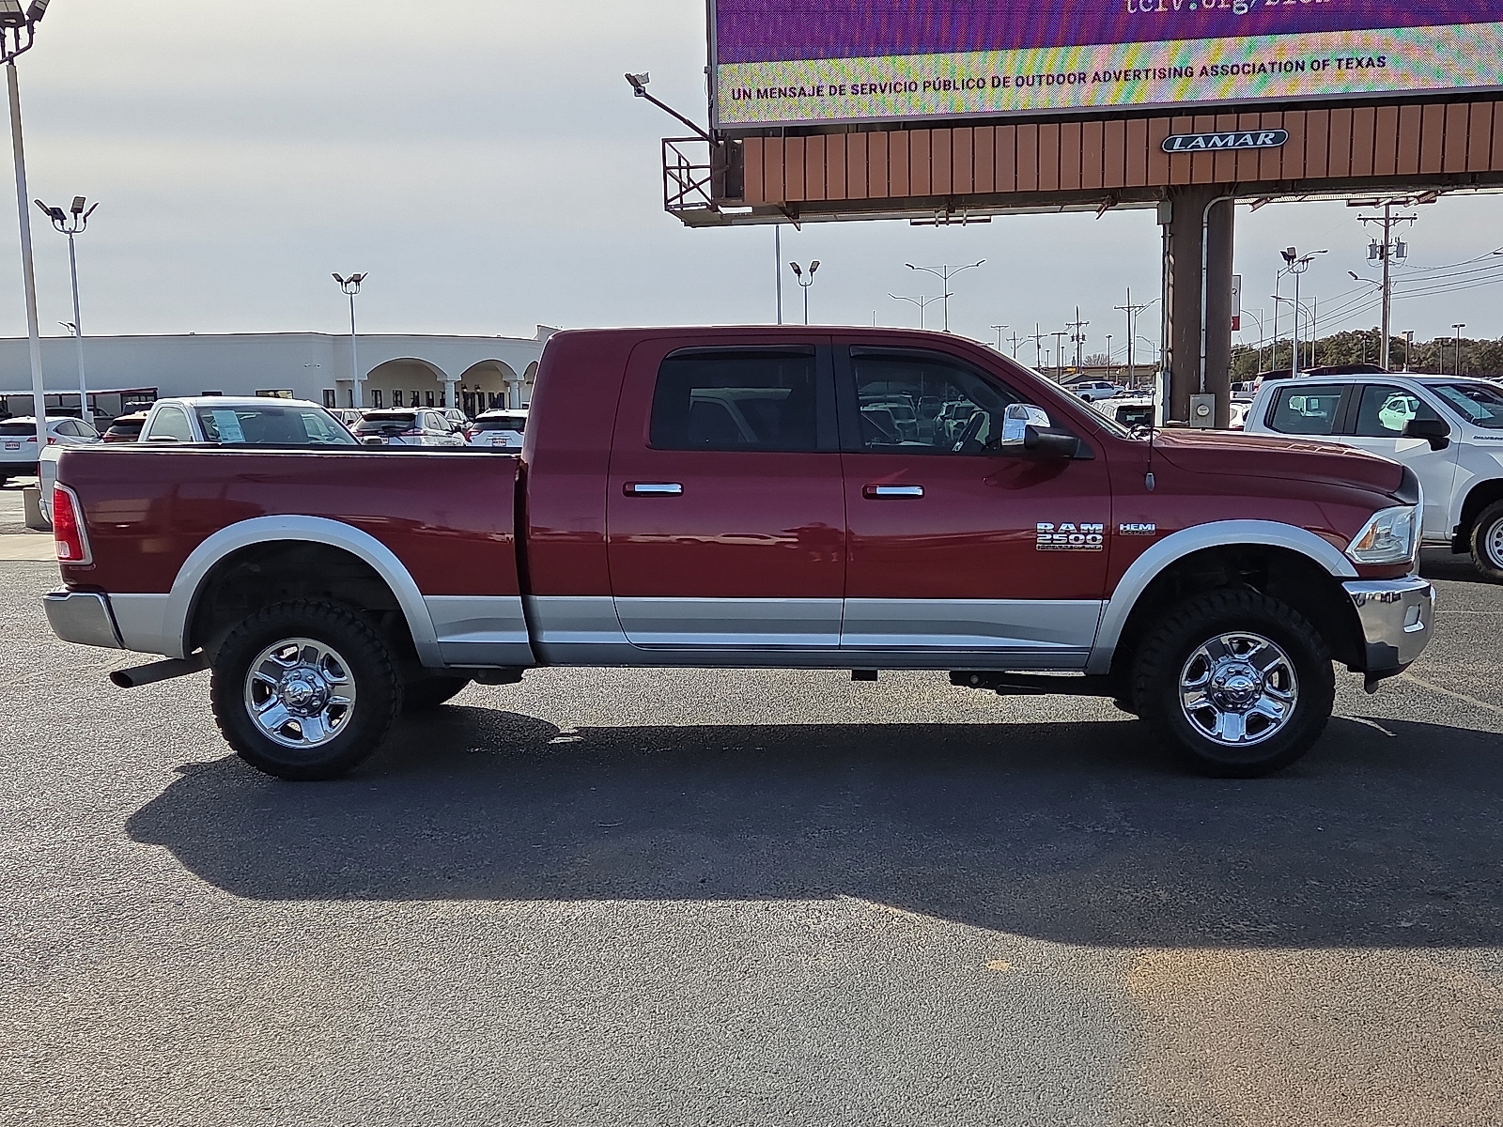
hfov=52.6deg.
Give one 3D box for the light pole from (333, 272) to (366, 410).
[{"bbox_3d":[-21.479,-12.070,82.000,1.850,7.400,1.400,-1,7,0],"label":"light pole"}]

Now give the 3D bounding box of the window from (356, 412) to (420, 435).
[{"bbox_3d":[-8.397,-3.205,35.000,1.400,0.500,0.300,-1,7,3],"label":"window"}]

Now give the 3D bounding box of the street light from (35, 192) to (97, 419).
[{"bbox_3d":[-20.402,-7.411,46.000,1.850,7.400,1.400,-1,7,0],"label":"street light"}]

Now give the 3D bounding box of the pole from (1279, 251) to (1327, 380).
[{"bbox_3d":[23.713,-10.123,66.000,1.700,7.300,1.400,-1,7,0],"label":"pole"}]

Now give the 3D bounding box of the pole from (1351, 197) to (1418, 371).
[{"bbox_3d":[33.380,-14.063,80.000,3.300,11.200,1.000,0,7,4],"label":"pole"}]

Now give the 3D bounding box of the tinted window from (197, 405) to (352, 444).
[{"bbox_3d":[-4.614,-1.344,14.800,0.400,0.450,1.500,6,10,44],"label":"tinted window"}]

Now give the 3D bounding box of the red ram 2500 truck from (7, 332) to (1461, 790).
[{"bbox_3d":[-0.024,-0.143,7.503,6.300,1.990,2.100,-1,5,2],"label":"red ram 2500 truck"}]

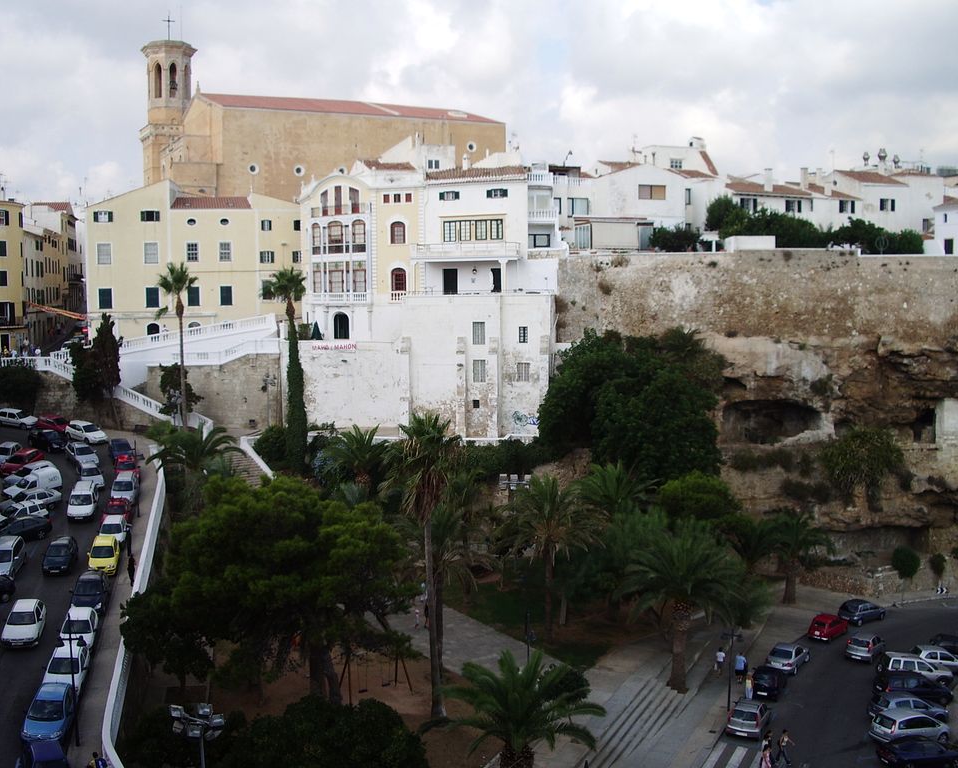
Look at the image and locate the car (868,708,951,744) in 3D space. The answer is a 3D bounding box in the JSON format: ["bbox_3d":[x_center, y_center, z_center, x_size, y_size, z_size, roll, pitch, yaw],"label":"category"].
[{"bbox_3d":[23.220,18.390,55.530,4.200,1.540,1.760,0,4,-22],"label":"car"}]

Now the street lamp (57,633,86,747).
[{"bbox_3d":[-16.762,12.470,42.767,1.300,5.150,0.420,-2,5,-12],"label":"street lamp"}]

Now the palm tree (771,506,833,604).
[{"bbox_3d":[23.415,12.550,75.670,4.600,7.300,4.600,-1,5,0],"label":"palm tree"}]

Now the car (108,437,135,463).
[{"bbox_3d":[-31.360,5.840,90.630,1.700,1.480,4.100,0,8,-20],"label":"car"}]

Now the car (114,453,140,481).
[{"bbox_3d":[-29.180,7.030,85.450,1.660,1.430,3.900,0,8,-20],"label":"car"}]

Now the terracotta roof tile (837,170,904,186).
[{"bbox_3d":[43.590,-22.820,115.000,6.400,1.800,4.300,-2,5,-17],"label":"terracotta roof tile"}]

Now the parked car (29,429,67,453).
[{"bbox_3d":[-38.860,4.900,93.280,4.050,1.570,1.700,9,10,39],"label":"parked car"}]

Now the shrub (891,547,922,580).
[{"bbox_3d":[35.364,14.858,85.574,2.400,2.650,2.300,-1,5,-5],"label":"shrub"}]

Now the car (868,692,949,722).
[{"bbox_3d":[22.749,17.111,54.807,4.100,1.460,1.740,-2,5,-13],"label":"car"}]

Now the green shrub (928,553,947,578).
[{"bbox_3d":[38.158,15.187,86.106,1.600,2.100,1.600,-1,5,-5],"label":"green shrub"}]

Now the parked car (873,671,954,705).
[{"bbox_3d":[24.388,16.989,58.256,4.200,1.550,1.740,-1,5,-9],"label":"parked car"}]

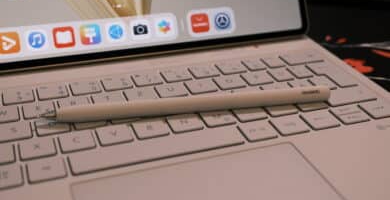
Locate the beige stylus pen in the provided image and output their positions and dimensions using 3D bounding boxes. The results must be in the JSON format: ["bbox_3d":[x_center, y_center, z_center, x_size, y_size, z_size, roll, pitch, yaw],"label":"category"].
[{"bbox_3d":[-0.001,0.003,0.274,0.162,0.009,0.009,-4,30,-10],"label":"beige stylus pen"}]

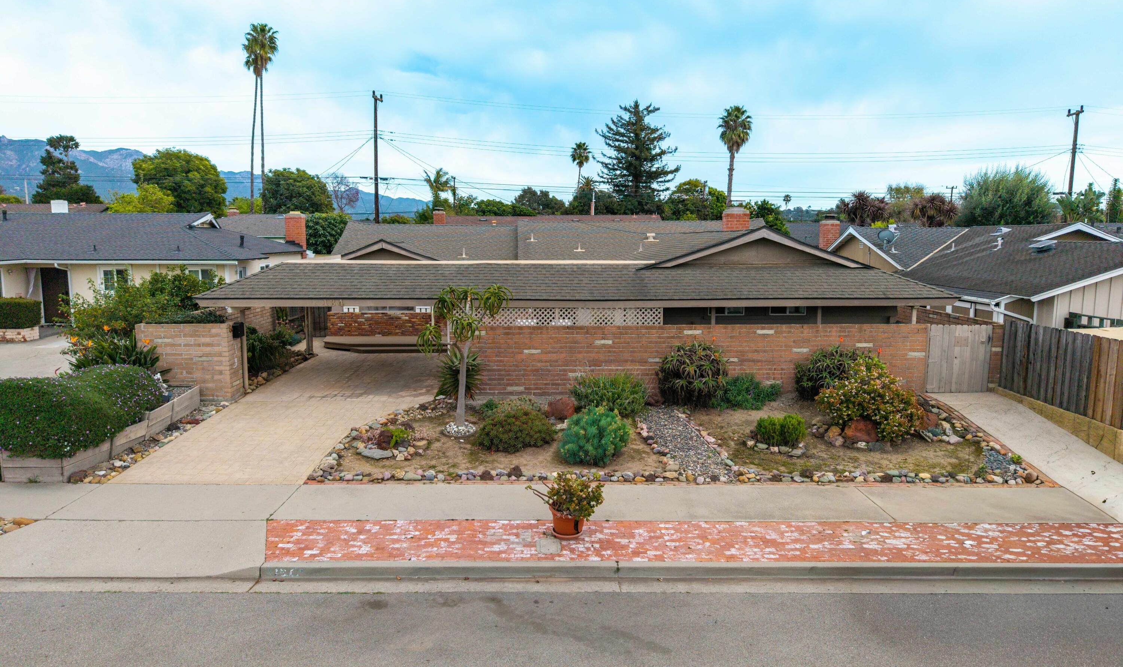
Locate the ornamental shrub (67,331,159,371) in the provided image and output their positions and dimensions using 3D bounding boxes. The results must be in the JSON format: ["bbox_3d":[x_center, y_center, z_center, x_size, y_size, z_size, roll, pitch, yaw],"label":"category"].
[{"bbox_3d":[-10.097,0.573,17.520,1.950,1.250,1.400,0,7,0],"label":"ornamental shrub"}]

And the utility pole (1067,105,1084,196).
[{"bbox_3d":[28.771,-7.737,44.340,0.933,10.123,1.800,0,9,0],"label":"utility pole"}]

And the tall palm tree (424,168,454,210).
[{"bbox_3d":[-12.133,-11.286,77.189,3.000,10.300,3.000,0,7,0],"label":"tall palm tree"}]

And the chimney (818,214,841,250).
[{"bbox_3d":[11.952,-4.409,34.721,0.820,1.800,0.700,0,7,0],"label":"chimney"}]

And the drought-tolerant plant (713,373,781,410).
[{"bbox_3d":[4.165,1.259,17.558,1.440,0.740,0.980,0,7,0],"label":"drought-tolerant plant"}]

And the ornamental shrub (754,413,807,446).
[{"bbox_3d":[4.219,1.802,15.007,0.950,0.540,0.680,0,7,0],"label":"ornamental shrub"}]

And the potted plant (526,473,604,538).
[{"bbox_3d":[0.055,2.342,10.831,1.098,0.849,0.800,0,9,0],"label":"potted plant"}]

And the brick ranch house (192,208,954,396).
[{"bbox_3d":[0.300,-1.701,25.594,17.800,4.520,15.300,0,7,0],"label":"brick ranch house"}]

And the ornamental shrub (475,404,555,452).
[{"bbox_3d":[-0.870,1.747,14.849,1.470,0.710,1.280,0,7,0],"label":"ornamental shrub"}]

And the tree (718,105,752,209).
[{"bbox_3d":[15.122,-13.167,68.800,2.979,13.458,3.000,0,9,0],"label":"tree"}]

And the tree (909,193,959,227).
[{"bbox_3d":[19.501,-4.413,40.771,2.500,5.850,2.300,0,7,0],"label":"tree"}]

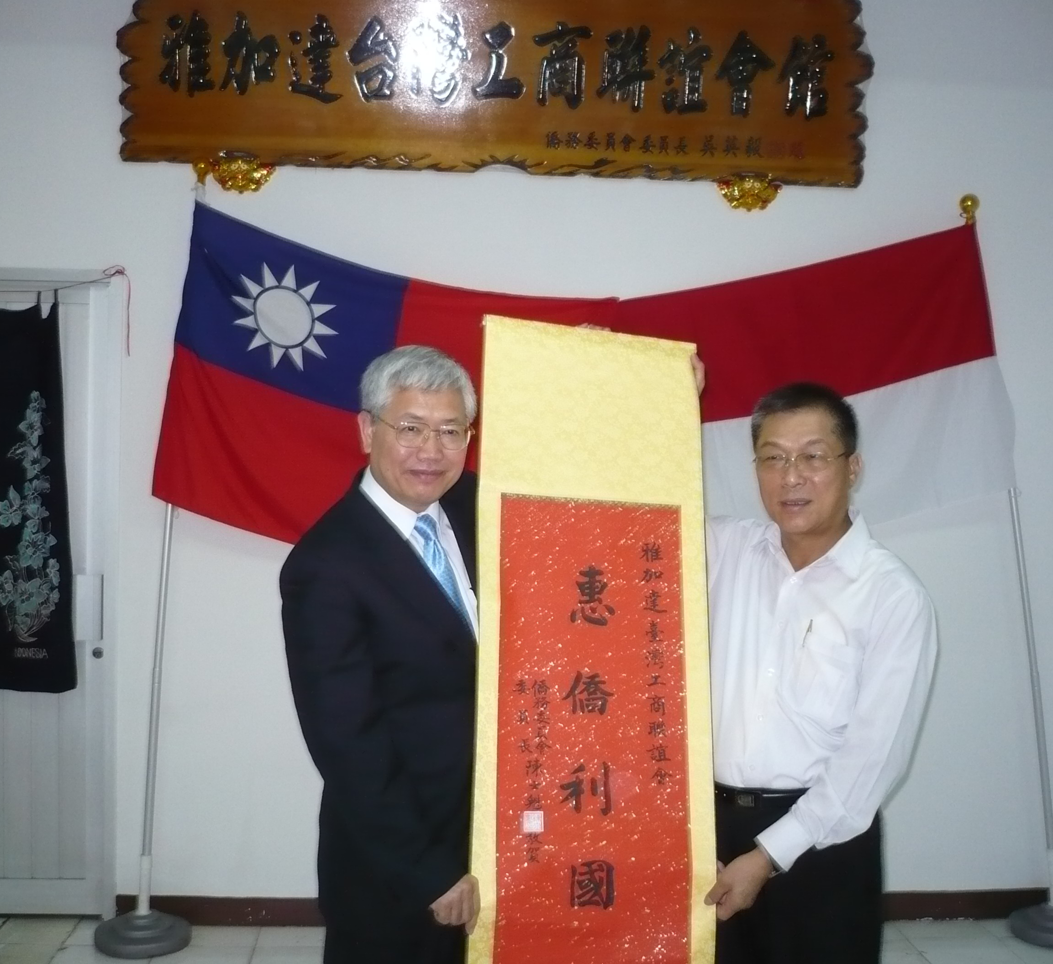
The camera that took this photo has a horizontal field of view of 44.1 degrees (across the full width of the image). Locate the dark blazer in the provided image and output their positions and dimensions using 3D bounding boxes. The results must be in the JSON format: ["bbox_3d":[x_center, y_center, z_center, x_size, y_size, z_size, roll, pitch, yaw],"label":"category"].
[{"bbox_3d":[-0.141,0.322,2.000,0.500,0.740,0.360,0,3,-25],"label":"dark blazer"}]

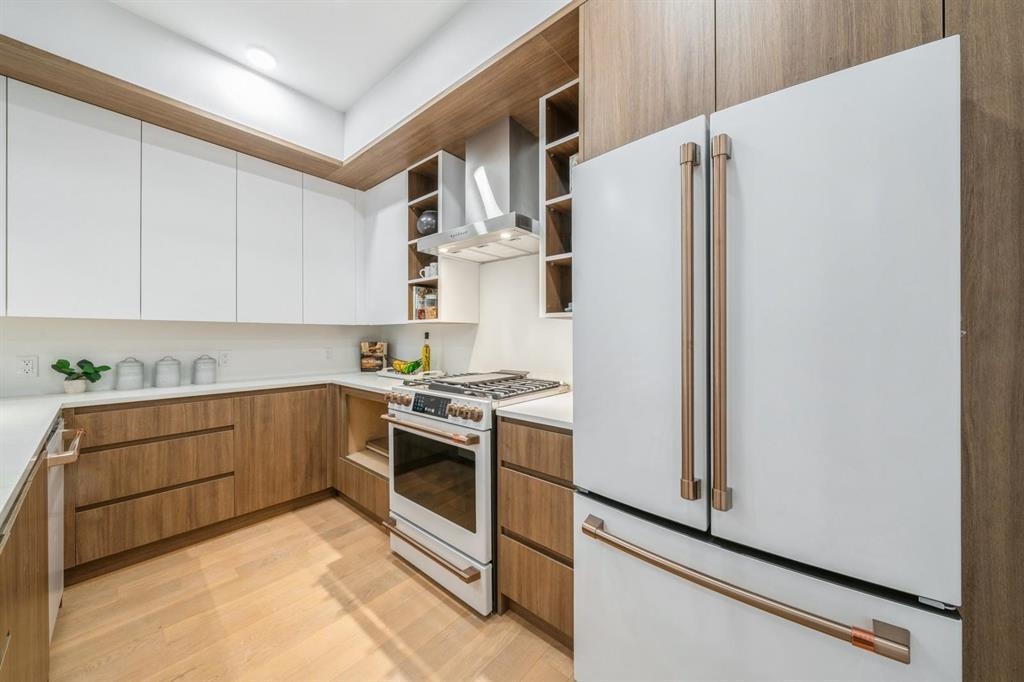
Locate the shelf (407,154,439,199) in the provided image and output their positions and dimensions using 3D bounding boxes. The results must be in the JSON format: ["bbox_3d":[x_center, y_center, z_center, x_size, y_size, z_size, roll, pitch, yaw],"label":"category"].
[{"bbox_3d":[-0.493,-1.082,2.431,0.360,0.275,0.328,0,0,39],"label":"shelf"}]

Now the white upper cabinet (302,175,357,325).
[{"bbox_3d":[-1.556,-0.681,2.799,0.347,1.116,0.398,0,0,40],"label":"white upper cabinet"}]

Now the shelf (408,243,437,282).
[{"bbox_3d":[-0.508,-0.568,2.497,0.360,0.284,0.339,0,0,40],"label":"shelf"}]

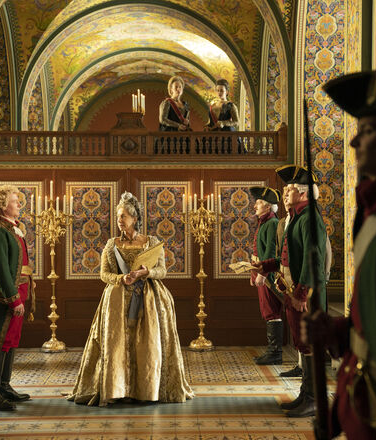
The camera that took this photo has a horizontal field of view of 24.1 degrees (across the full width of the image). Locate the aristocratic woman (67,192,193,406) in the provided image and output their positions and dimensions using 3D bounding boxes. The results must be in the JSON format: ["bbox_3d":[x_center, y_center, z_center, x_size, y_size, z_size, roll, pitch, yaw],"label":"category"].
[{"bbox_3d":[-0.500,0.640,7.480,1.030,1.760,0.880,0,0,13],"label":"aristocratic woman"}]

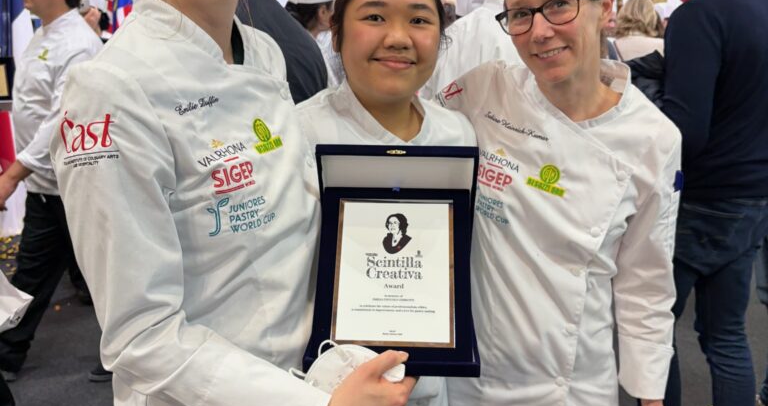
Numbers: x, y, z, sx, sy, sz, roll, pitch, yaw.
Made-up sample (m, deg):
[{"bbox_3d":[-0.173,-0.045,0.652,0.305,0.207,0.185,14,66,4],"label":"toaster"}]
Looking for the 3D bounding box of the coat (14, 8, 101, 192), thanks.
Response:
[{"bbox_3d":[-1.265,-0.388,3.000,0.340,0.730,0.480,-6,13,-32],"label":"coat"}]

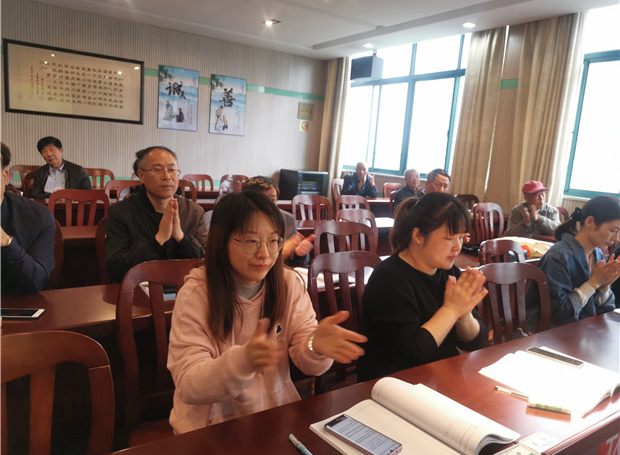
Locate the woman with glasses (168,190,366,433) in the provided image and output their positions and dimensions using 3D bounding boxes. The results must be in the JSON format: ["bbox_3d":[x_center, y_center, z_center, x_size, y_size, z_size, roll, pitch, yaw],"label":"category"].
[{"bbox_3d":[-0.167,0.524,1.341,0.500,1.250,0.800,-2,11,-37],"label":"woman with glasses"}]

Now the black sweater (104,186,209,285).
[{"bbox_3d":[-0.731,0.129,2.361,0.510,0.640,0.410,-2,11,-35],"label":"black sweater"}]

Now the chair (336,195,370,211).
[{"bbox_3d":[0.558,0.191,4.749,0.450,0.955,0.520,-2,11,-35],"label":"chair"}]

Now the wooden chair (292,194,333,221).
[{"bbox_3d":[0.147,0.206,4.474,0.450,0.955,0.520,-2,11,-35],"label":"wooden chair"}]

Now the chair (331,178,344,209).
[{"bbox_3d":[0.661,-0.217,7.347,0.450,0.970,0.520,-2,11,-34],"label":"chair"}]

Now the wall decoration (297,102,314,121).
[{"bbox_3d":[-0.068,-2.130,8.900,0.352,0.288,0.025,-2,11,-35],"label":"wall decoration"}]

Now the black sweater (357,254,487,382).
[{"bbox_3d":[0.436,0.405,1.866,0.480,0.550,0.420,-4,12,-42],"label":"black sweater"}]

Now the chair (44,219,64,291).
[{"bbox_3d":[-1.427,0.429,2.391,0.450,0.955,0.520,-2,11,-35],"label":"chair"}]

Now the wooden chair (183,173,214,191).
[{"bbox_3d":[-1.363,-0.188,6.284,0.450,0.970,0.520,-2,11,-34],"label":"wooden chair"}]

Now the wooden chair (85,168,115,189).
[{"bbox_3d":[-2.564,-0.231,5.918,0.450,0.955,0.520,-2,11,-35],"label":"wooden chair"}]

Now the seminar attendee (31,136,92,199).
[{"bbox_3d":[-2.360,-0.190,4.647,0.550,1.310,0.750,0,10,-27],"label":"seminar attendee"}]

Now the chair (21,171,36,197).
[{"bbox_3d":[-2.563,-0.036,4.805,0.450,0.970,0.520,-2,11,-34],"label":"chair"}]

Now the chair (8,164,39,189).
[{"bbox_3d":[-3.225,-0.225,5.622,0.460,0.950,0.520,-2,11,-35],"label":"chair"}]

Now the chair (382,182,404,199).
[{"bbox_3d":[1.422,-0.160,7.318,0.450,0.970,0.520,-2,11,-34],"label":"chair"}]

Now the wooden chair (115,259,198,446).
[{"bbox_3d":[-0.325,0.636,1.521,0.450,0.970,0.520,-2,11,-34],"label":"wooden chair"}]

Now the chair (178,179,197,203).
[{"bbox_3d":[-1.324,0.005,5.081,0.450,0.955,0.520,-2,11,-35],"label":"chair"}]

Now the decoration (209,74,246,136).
[{"bbox_3d":[-1.263,-1.883,7.517,0.590,0.870,0.025,-2,11,-35],"label":"decoration"}]

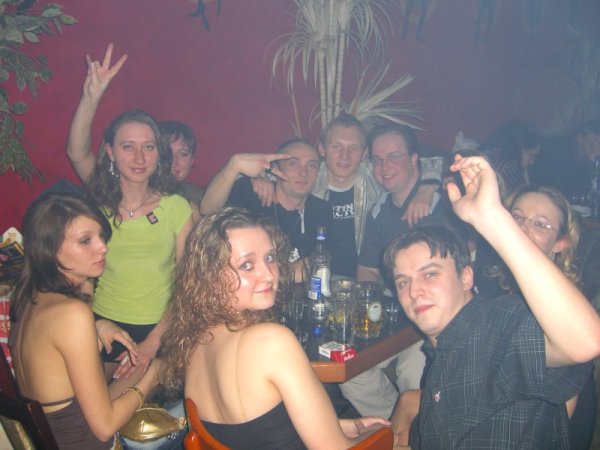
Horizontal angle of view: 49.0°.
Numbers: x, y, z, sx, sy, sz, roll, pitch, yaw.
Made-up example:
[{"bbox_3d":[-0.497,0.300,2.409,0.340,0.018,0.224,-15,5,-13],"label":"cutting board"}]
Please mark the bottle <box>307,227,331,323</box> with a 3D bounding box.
[{"bbox_3d":[0.067,0.154,2.117,0.073,0.296,0.073,5,11,26],"label":"bottle"}]

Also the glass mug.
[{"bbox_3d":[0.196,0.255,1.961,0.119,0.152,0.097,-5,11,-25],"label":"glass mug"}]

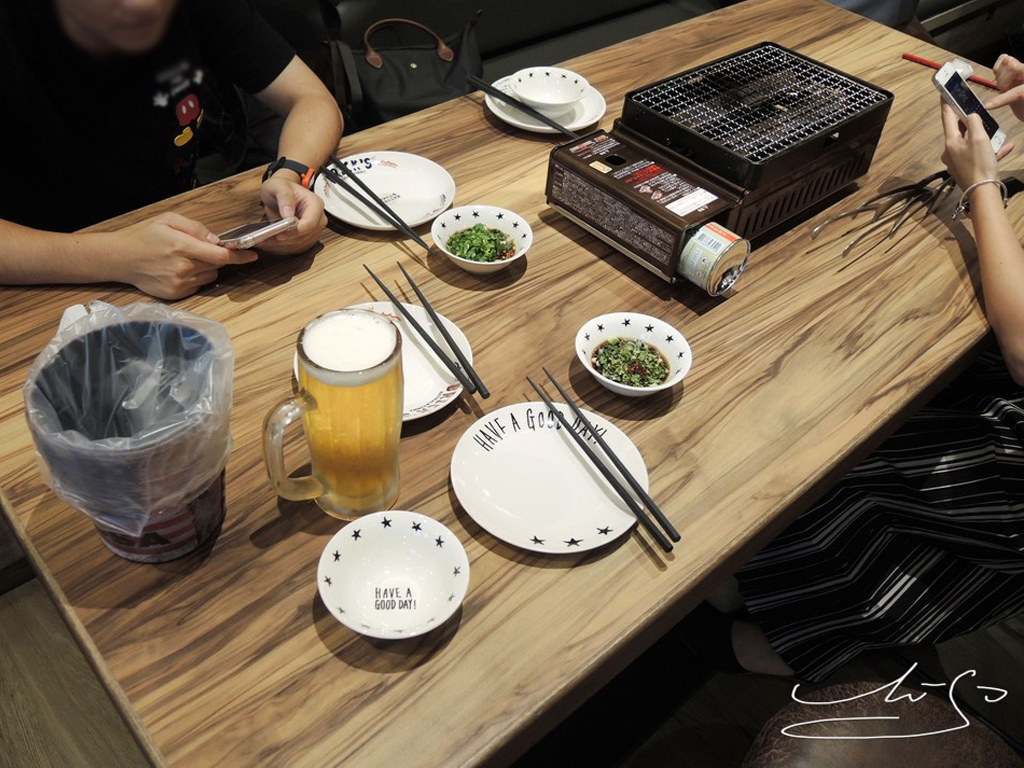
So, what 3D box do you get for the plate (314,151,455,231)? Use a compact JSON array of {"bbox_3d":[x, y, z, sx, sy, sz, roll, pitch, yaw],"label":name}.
[{"bbox_3d":[-0.159,-0.239,1.048,0.175,0.020,0.175,3,46,-3],"label":"plate"}]

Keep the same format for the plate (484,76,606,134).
[{"bbox_3d":[0.051,-0.415,1.238,0.175,0.020,0.175,3,46,-3],"label":"plate"}]

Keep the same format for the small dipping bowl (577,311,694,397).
[{"bbox_3d":[0.116,-0.018,0.812,0.112,0.042,0.112,3,44,-3],"label":"small dipping bowl"}]

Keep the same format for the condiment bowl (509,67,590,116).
[{"bbox_3d":[0.054,-0.415,1.206,0.114,0.045,0.114,3,46,-3],"label":"condiment bowl"}]

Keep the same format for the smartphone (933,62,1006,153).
[{"bbox_3d":[0.587,-0.352,1.062,0.125,0.010,0.060,49,54,-4],"label":"smartphone"}]

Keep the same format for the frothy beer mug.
[{"bbox_3d":[-0.146,0.037,0.675,0.118,0.173,0.081,-22,52,-24],"label":"frothy beer mug"}]

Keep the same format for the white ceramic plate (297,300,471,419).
[{"bbox_3d":[-0.129,-0.020,0.839,0.175,0.020,0.175,3,46,-3],"label":"white ceramic plate"}]

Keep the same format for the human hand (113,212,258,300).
[{"bbox_3d":[-0.350,-0.136,0.889,0.158,0.074,0.082,2,46,-4],"label":"human hand"}]

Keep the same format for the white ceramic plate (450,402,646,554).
[{"bbox_3d":[0.032,0.082,0.718,0.171,0.020,0.171,3,44,-3],"label":"white ceramic plate"}]

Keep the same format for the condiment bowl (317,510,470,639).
[{"bbox_3d":[-0.089,0.153,0.628,0.112,0.042,0.112,3,44,-3],"label":"condiment bowl"}]

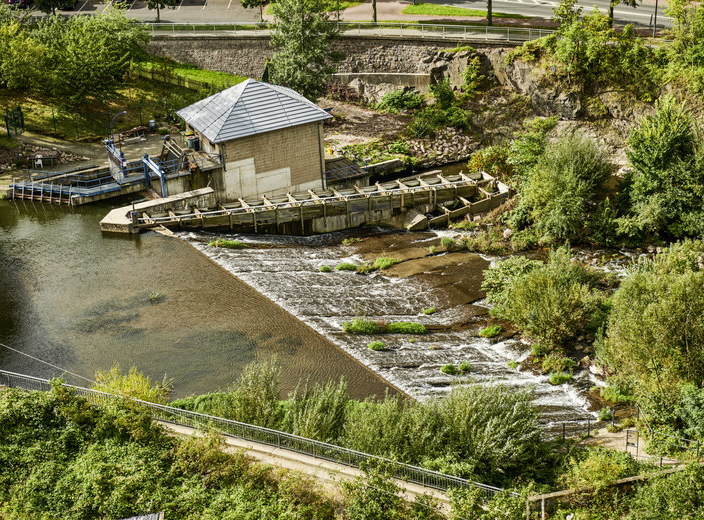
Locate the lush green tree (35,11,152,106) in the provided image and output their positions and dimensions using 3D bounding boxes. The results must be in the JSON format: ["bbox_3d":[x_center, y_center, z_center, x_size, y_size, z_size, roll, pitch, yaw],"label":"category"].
[{"bbox_3d":[-21.880,-17.180,119.420,9.580,6.820,9.580,-3,25,0],"label":"lush green tree"}]

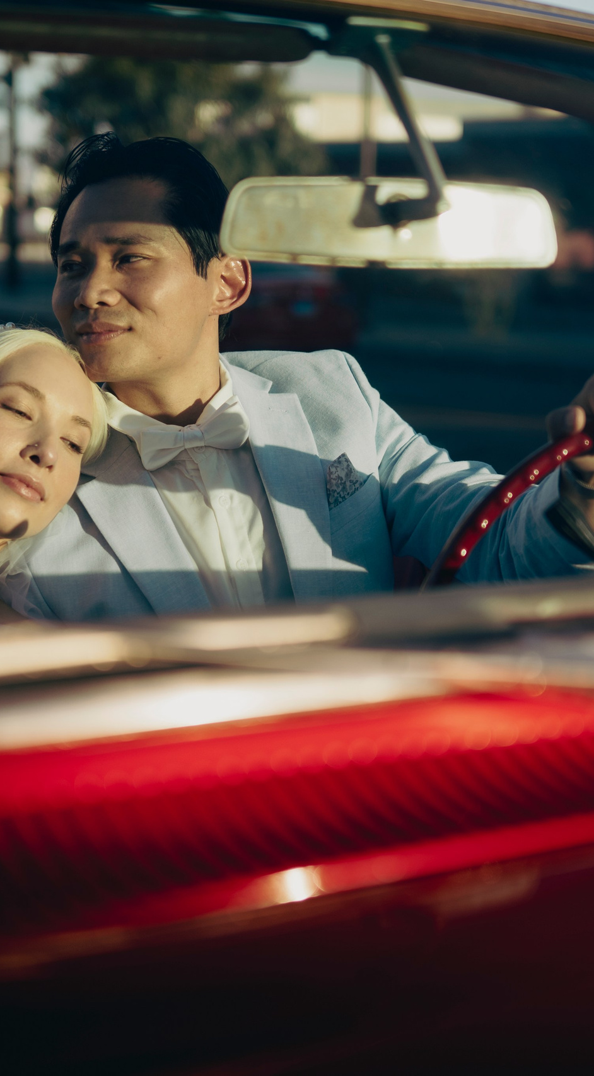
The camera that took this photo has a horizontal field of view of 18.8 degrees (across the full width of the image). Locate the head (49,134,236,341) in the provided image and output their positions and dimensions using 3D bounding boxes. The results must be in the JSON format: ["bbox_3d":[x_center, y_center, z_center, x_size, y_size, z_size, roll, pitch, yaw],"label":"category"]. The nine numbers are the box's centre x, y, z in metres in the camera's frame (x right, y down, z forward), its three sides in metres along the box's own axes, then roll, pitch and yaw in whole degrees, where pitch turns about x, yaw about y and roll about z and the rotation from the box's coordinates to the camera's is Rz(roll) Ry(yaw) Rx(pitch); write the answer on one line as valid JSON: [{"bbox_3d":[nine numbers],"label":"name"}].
[{"bbox_3d":[-0.147,-0.280,1.770,0.165,0.240,0.200,6,9,30],"label":"head"}]

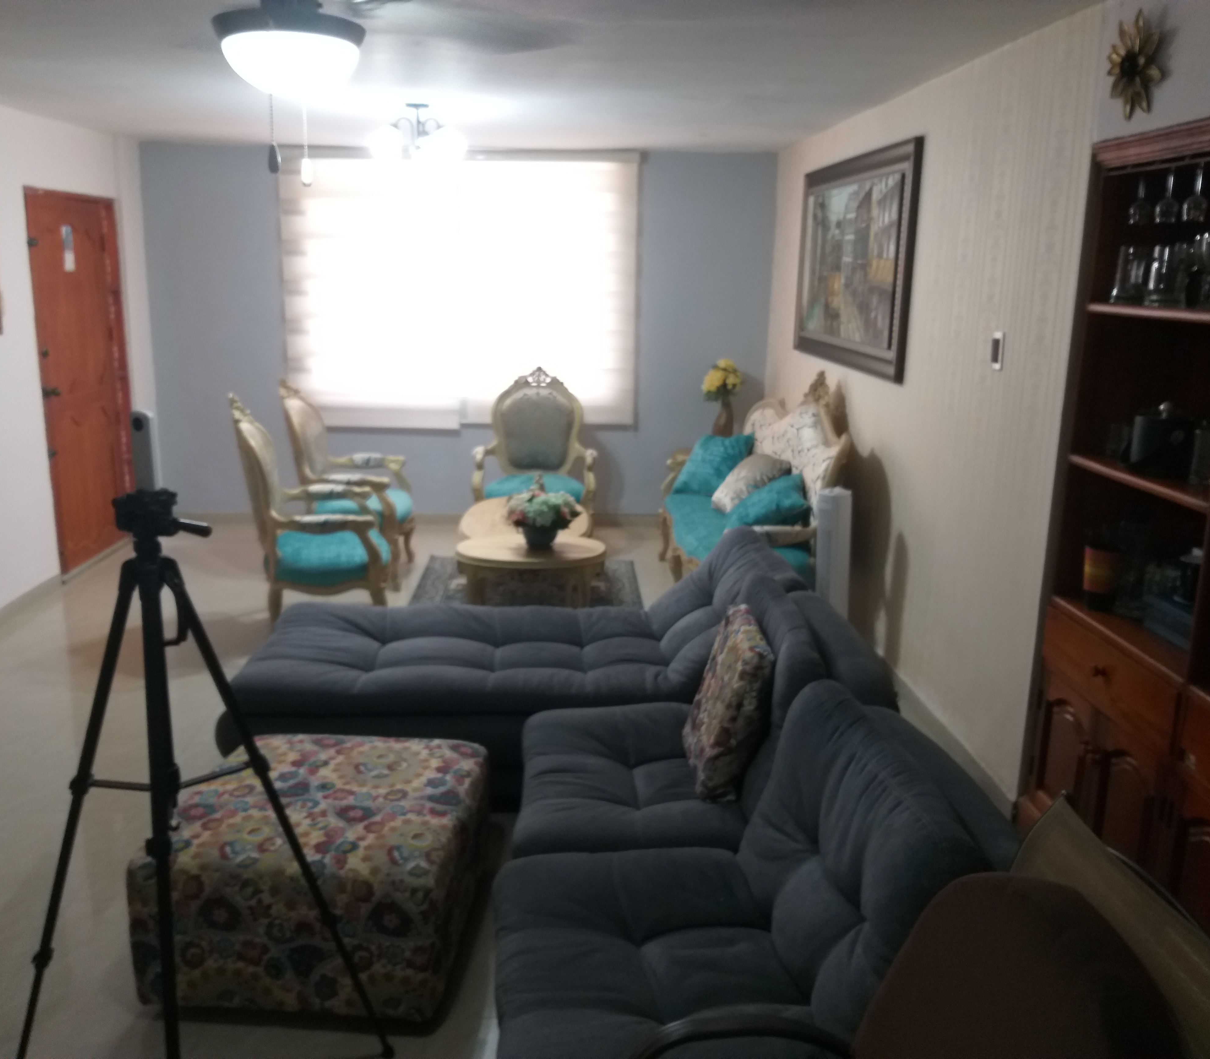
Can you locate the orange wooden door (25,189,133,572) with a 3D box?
[{"bbox_3d":[-2.903,-0.829,5.888,0.080,2.000,1.030,0,14,-3],"label":"orange wooden door"}]

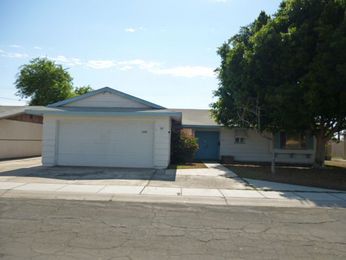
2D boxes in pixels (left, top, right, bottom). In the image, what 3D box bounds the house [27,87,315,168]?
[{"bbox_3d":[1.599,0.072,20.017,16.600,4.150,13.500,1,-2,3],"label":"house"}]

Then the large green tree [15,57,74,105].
[{"bbox_3d":[-13.557,-2.646,29.633,6.400,9.900,6.400,1,-2,3],"label":"large green tree"}]

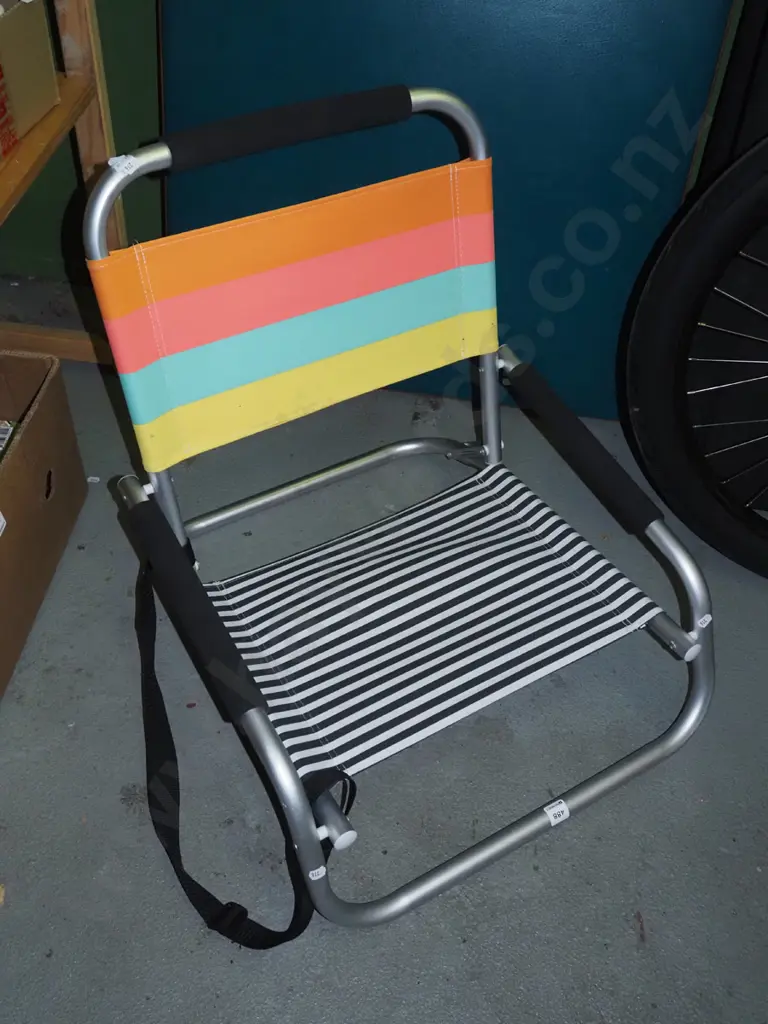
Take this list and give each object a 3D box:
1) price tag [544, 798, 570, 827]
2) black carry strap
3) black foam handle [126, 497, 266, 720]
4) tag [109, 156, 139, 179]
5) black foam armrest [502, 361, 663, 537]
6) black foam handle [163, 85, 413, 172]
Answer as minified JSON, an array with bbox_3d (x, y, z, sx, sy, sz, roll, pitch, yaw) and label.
[{"bbox_3d":[0.195,0.338,1.066,0.024,0.005,0.020,-22,79,-22],"label":"price tag"},{"bbox_3d":[-0.203,0.213,1.028,0.185,0.164,0.490,-22,55,-22],"label":"black carry strap"},{"bbox_3d":[-0.198,0.092,0.976,0.036,0.036,0.285,-22,59,-22],"label":"black foam handle"},{"bbox_3d":[-0.248,-0.329,0.900,0.027,0.006,0.020,13,93,-4],"label":"tag"},{"bbox_3d":[0.246,-0.086,1.190,0.037,0.037,0.280,-22,60,-22],"label":"black foam armrest"},{"bbox_3d":[-0.092,-0.399,0.978,0.278,0.037,0.037,-22,59,-22],"label":"black foam handle"}]

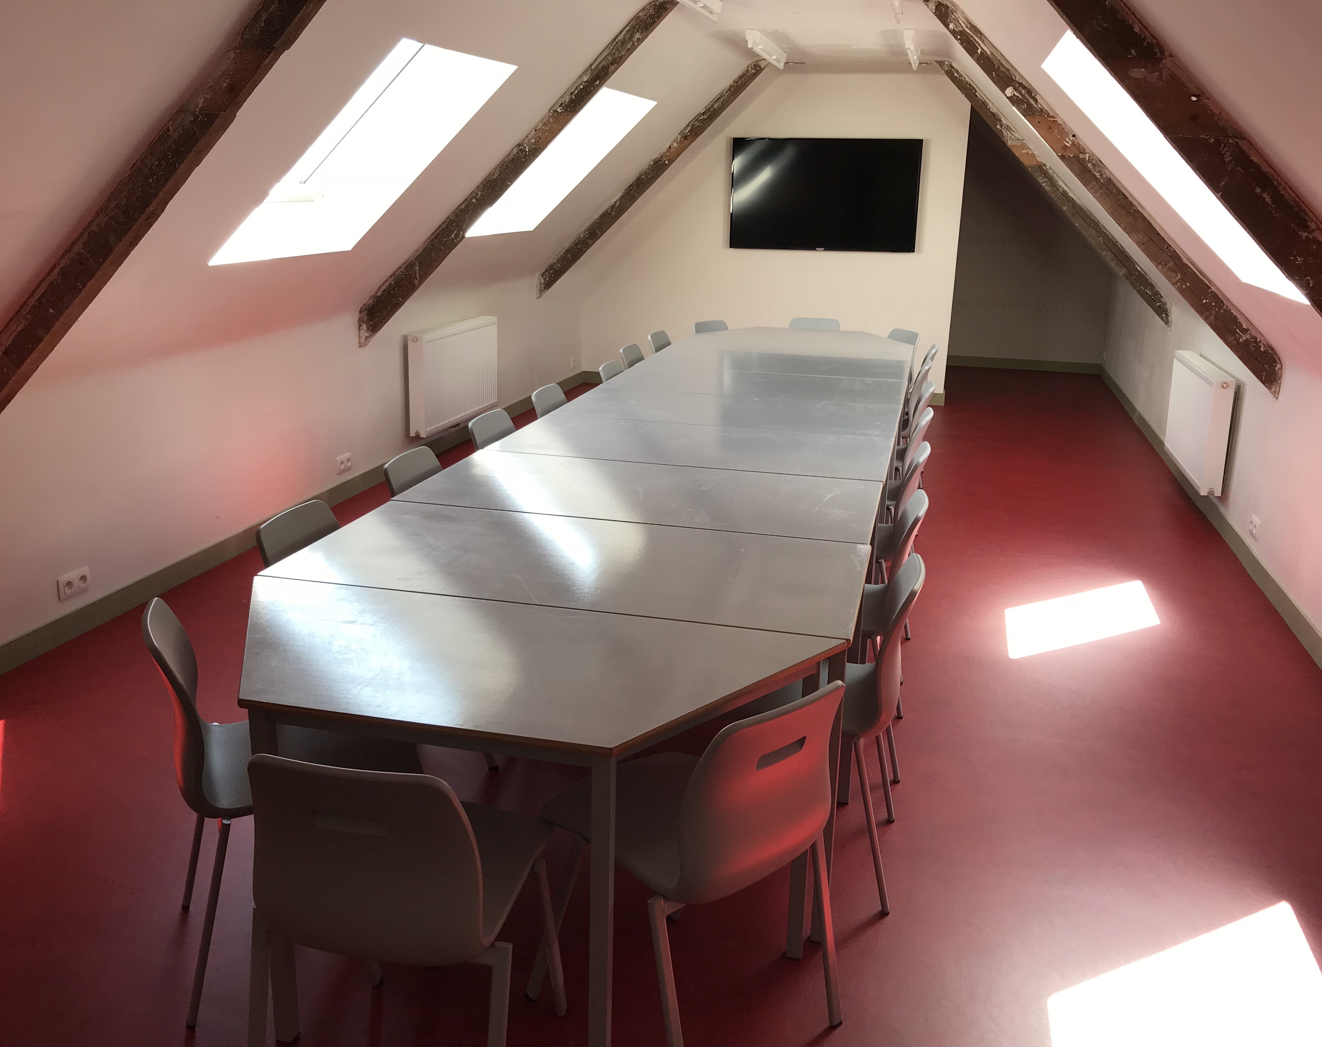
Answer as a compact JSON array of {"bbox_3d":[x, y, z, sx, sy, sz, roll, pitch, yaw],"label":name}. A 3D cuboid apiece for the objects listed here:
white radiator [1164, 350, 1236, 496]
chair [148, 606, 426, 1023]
[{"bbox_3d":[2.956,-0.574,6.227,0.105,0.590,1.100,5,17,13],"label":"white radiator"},{"bbox_3d":[-0.809,0.561,2.474,0.515,0.805,0.460,-6,18,-23],"label":"chair"}]

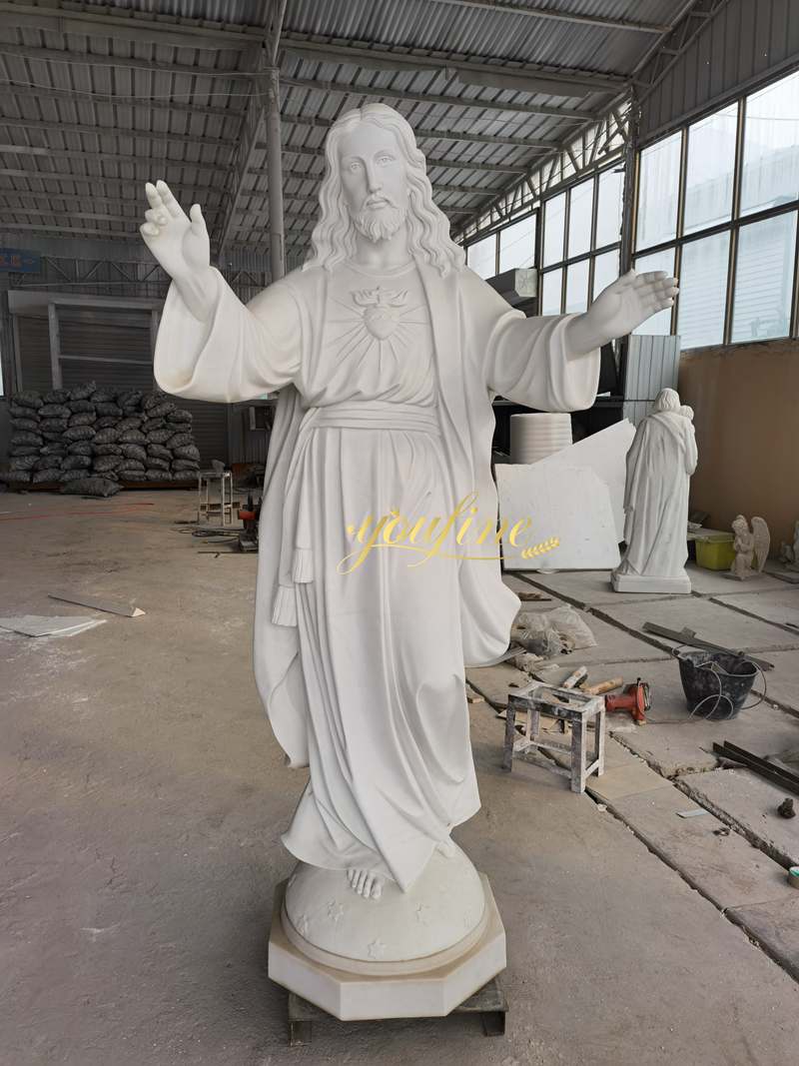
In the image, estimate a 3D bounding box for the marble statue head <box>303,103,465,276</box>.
[{"bbox_3d":[-0.040,-0.734,1.785,0.330,0.335,0.290,-4,12,2],"label":"marble statue head"}]

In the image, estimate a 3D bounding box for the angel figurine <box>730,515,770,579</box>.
[{"bbox_3d":[2.761,0.115,6.576,0.270,0.460,0.280,-6,11,-34],"label":"angel figurine"}]

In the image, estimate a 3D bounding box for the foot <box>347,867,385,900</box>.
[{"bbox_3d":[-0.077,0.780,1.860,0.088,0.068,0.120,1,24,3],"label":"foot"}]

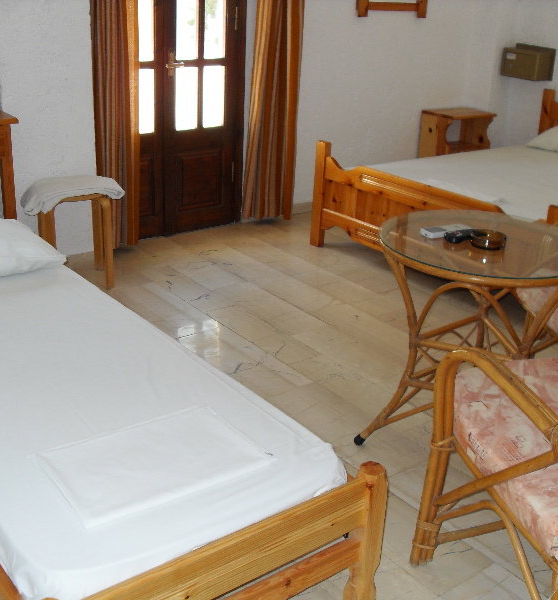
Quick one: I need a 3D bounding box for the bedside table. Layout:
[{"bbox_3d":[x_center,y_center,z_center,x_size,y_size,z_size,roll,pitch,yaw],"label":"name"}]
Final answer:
[{"bbox_3d":[1.218,-1.010,5.609,0.388,0.569,0.324,-11,26,-29],"label":"bedside table"}]

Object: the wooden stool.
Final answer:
[{"bbox_3d":[-0.966,-0.295,3.821,0.325,0.456,0.325,-8,25,-24],"label":"wooden stool"}]

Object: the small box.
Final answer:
[{"bbox_3d":[1.700,-1.632,5.551,0.197,0.212,0.310,-15,28,-36],"label":"small box"}]

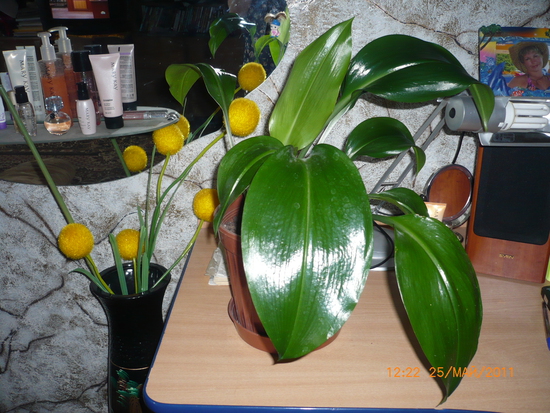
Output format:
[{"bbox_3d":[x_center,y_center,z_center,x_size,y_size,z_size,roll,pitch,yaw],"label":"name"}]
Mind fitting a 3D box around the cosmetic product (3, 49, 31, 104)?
[{"bbox_3d":[-0.523,-0.246,1.158,0.047,0.150,0.033,-4,25,-7],"label":"cosmetic product"}]

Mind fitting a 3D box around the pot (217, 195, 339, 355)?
[{"bbox_3d":[0.022,0.103,0.923,0.231,0.208,0.231,0,25,2],"label":"pot"}]

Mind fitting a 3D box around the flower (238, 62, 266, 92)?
[{"bbox_3d":[-0.051,-0.293,1.267,0.065,0.065,0.065,0,25,2],"label":"flower"}]

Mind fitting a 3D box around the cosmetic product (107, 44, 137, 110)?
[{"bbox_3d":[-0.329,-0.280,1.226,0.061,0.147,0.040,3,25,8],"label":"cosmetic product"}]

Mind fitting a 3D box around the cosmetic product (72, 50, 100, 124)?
[{"bbox_3d":[-0.387,-0.242,1.144,0.041,0.150,0.041,0,25,2],"label":"cosmetic product"}]

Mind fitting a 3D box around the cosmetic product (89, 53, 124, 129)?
[{"bbox_3d":[-0.334,-0.231,1.122,0.061,0.147,0.040,-3,25,-3],"label":"cosmetic product"}]

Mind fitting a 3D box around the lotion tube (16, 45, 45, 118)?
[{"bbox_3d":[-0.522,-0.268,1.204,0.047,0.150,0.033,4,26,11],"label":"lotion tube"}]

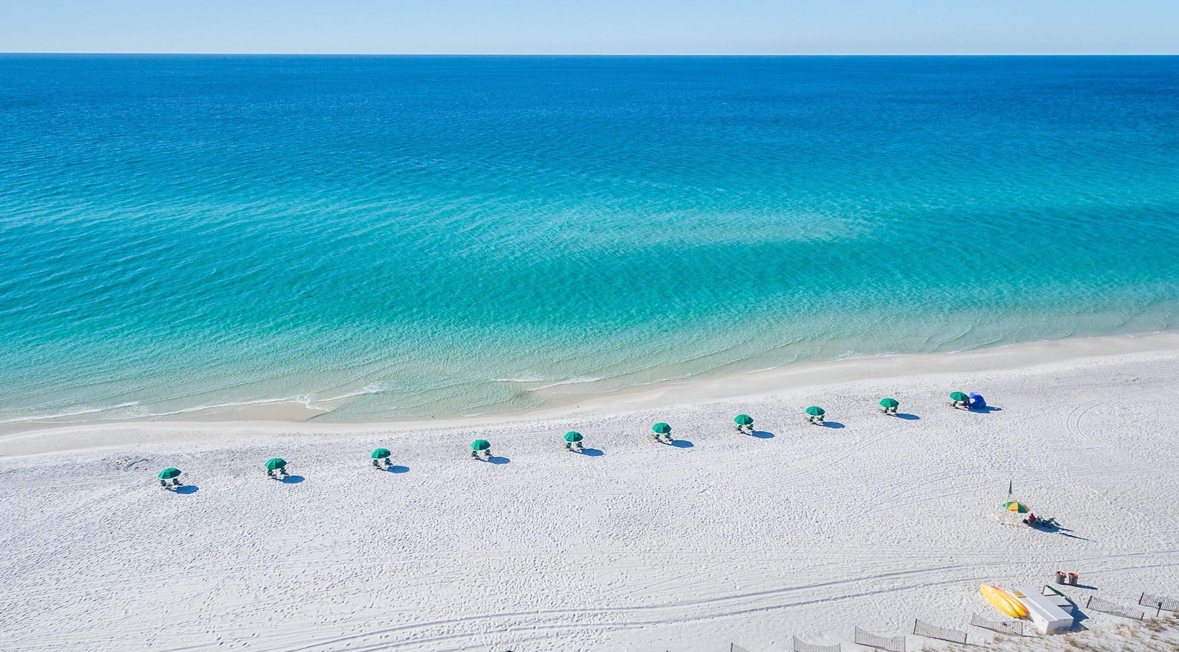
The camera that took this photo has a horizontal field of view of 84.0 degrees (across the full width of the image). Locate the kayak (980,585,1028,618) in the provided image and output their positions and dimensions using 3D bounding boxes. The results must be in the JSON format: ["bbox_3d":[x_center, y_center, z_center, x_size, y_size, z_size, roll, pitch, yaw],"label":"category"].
[{"bbox_3d":[30.531,20.329,48.246,0.850,0.720,3.250,-9,24,-20],"label":"kayak"}]

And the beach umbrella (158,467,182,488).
[{"bbox_3d":[-40.169,14.618,62.974,1.950,2.100,1.950,0,23,0],"label":"beach umbrella"}]

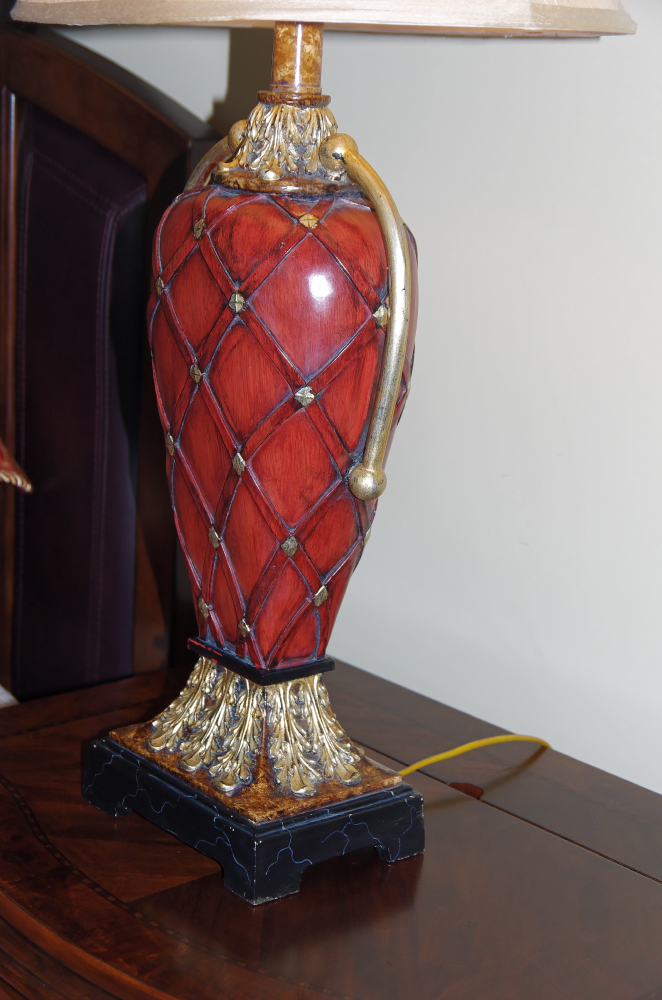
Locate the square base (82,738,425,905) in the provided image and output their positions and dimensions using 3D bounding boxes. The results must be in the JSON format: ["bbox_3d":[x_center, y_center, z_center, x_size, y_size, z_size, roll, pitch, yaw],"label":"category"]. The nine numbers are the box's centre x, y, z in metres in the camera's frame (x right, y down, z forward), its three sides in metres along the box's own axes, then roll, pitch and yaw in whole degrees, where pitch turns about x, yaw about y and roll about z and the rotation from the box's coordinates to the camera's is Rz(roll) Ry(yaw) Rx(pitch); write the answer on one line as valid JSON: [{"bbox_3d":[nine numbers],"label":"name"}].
[{"bbox_3d":[-0.054,0.202,1.146,0.148,0.047,0.196,-6,16,-40],"label":"square base"}]

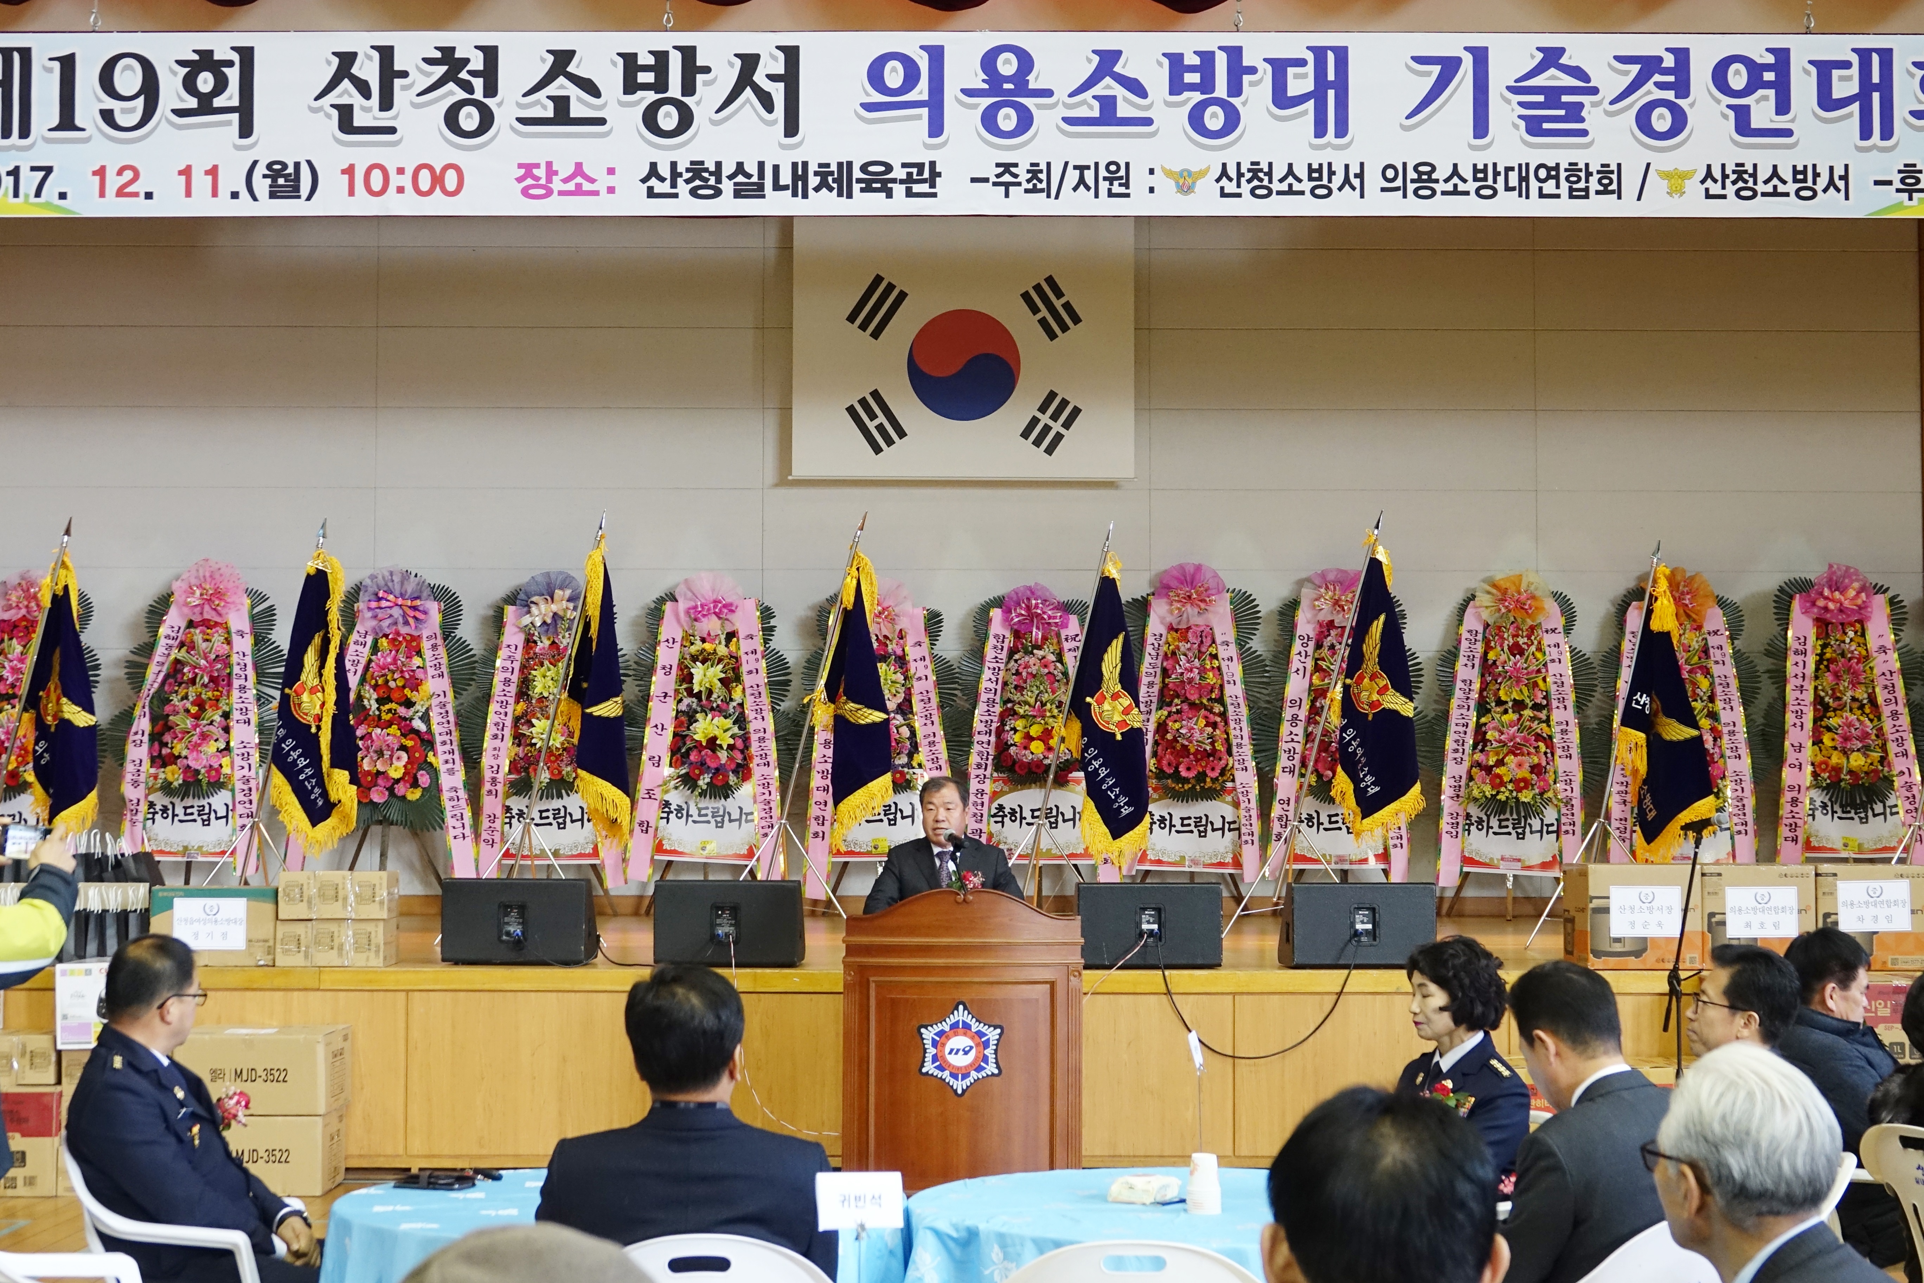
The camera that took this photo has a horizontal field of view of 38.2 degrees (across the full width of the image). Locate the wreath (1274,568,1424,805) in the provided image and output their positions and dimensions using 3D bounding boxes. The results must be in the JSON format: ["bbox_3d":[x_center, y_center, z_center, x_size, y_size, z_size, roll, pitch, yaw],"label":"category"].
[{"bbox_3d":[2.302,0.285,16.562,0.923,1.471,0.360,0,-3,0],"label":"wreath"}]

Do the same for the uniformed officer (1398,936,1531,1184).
[{"bbox_3d":[1.049,1.328,6.494,0.780,1.262,0.500,2,-3,-32],"label":"uniformed officer"}]

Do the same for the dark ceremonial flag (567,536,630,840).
[{"bbox_3d":[-1.731,0.242,13.252,0.309,1.477,0.280,0,-2,0],"label":"dark ceremonial flag"}]

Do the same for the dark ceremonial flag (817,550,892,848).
[{"bbox_3d":[-0.509,0.271,13.251,0.358,1.420,0.280,0,-2,0],"label":"dark ceremonial flag"}]

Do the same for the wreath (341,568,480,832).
[{"bbox_3d":[-2.965,0.308,14.600,0.853,1.390,0.320,0,-2,0],"label":"wreath"}]

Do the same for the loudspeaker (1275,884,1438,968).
[{"bbox_3d":[1.689,1.199,11.867,0.597,0.349,0.440,0,-2,0],"label":"loudspeaker"}]

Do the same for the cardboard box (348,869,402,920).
[{"bbox_3d":[-2.429,1.050,11.513,0.150,0.193,0.250,0,-3,0],"label":"cardboard box"}]

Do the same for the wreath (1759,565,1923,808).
[{"bbox_3d":[4.613,0.265,14.602,0.861,1.351,0.320,0,-2,0],"label":"wreath"}]

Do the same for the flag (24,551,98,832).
[{"bbox_3d":[-4.354,0.241,13.428,0.363,1.360,0.240,0,-3,0],"label":"flag"}]

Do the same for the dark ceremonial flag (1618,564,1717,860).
[{"bbox_3d":[3.409,0.339,13.423,0.479,1.424,0.240,0,-3,0],"label":"dark ceremonial flag"}]

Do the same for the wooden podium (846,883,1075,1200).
[{"bbox_3d":[0.003,1.552,10.352,0.877,1.281,0.520,0,-2,0],"label":"wooden podium"}]

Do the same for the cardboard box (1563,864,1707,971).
[{"bbox_3d":[2.796,1.142,11.594,0.463,0.424,0.460,0,-3,0],"label":"cardboard box"}]

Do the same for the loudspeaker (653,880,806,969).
[{"bbox_3d":[-0.959,1.156,11.512,0.584,0.348,0.400,0,-2,0],"label":"loudspeaker"}]

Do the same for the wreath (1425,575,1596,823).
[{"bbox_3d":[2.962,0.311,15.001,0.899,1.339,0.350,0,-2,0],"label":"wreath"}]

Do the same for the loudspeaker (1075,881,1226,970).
[{"bbox_3d":[0.789,1.196,11.834,0.601,0.348,0.440,0,-2,0],"label":"loudspeaker"}]

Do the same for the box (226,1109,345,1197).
[{"bbox_3d":[-2.857,2.069,11.322,0.598,0.318,0.420,0,-2,0],"label":"box"}]

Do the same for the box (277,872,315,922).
[{"bbox_3d":[-2.761,1.063,11.667,0.151,0.199,0.245,0,-2,0],"label":"box"}]

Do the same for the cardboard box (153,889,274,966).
[{"bbox_3d":[-3.105,1.196,11.699,0.518,0.324,0.320,0,-2,0],"label":"cardboard box"}]

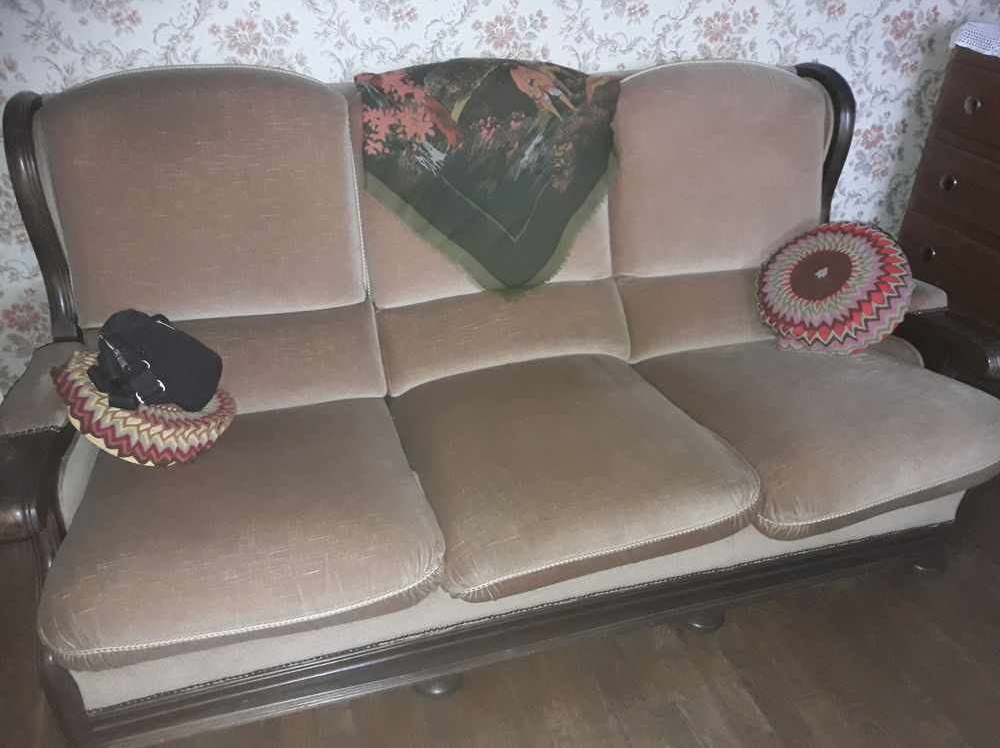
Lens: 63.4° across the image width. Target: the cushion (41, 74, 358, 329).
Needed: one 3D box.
[{"bbox_3d":[-0.568,-0.355,1.607,0.565,0.477,0.146,-7,13,-17],"label":"cushion"}]

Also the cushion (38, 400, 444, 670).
[{"bbox_3d":[-0.434,0.215,1.381,0.559,0.122,0.578,-8,31,-16],"label":"cushion"}]

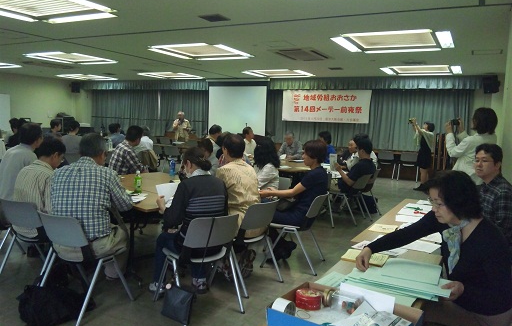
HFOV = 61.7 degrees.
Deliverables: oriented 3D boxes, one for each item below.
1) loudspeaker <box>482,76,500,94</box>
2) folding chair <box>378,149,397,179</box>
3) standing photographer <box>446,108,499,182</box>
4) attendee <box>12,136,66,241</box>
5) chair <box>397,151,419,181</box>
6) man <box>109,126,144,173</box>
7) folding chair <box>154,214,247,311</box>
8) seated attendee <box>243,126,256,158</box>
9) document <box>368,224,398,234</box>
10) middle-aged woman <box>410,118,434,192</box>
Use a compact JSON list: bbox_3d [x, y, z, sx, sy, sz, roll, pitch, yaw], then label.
[{"bbox_3d":[5.149,-1.713,9.385,0.260,0.390,0.300,-9,8,-10],"label":"loudspeaker"},{"bbox_3d":[3.711,0.046,12.097,0.500,0.770,0.560,5,6,28],"label":"folding chair"},{"bbox_3d":[2.120,0.262,4.280,0.500,1.620,0.580,-2,7,-43],"label":"standing photographer"},{"bbox_3d":[-1.600,0.384,3.440,0.500,1.200,0.750,7,7,40],"label":"attendee"},{"bbox_3d":[4.137,0.109,11.659,0.500,0.750,0.530,5,6,30],"label":"chair"},{"bbox_3d":[-1.589,0.179,5.730,0.720,1.310,0.520,-2,7,-35],"label":"man"},{"bbox_3d":[-0.432,0.733,3.300,0.500,0.770,0.560,-2,7,-36],"label":"folding chair"},{"bbox_3d":[0.000,0.004,8.189,0.700,1.310,0.500,7,7,38],"label":"seated attendee"},{"bbox_3d":[0.867,0.436,2.893,0.175,0.010,0.240,5,6,30],"label":"document"},{"bbox_3d":[3.873,-0.210,9.994,0.570,1.660,0.440,3,6,7],"label":"middle-aged woman"}]

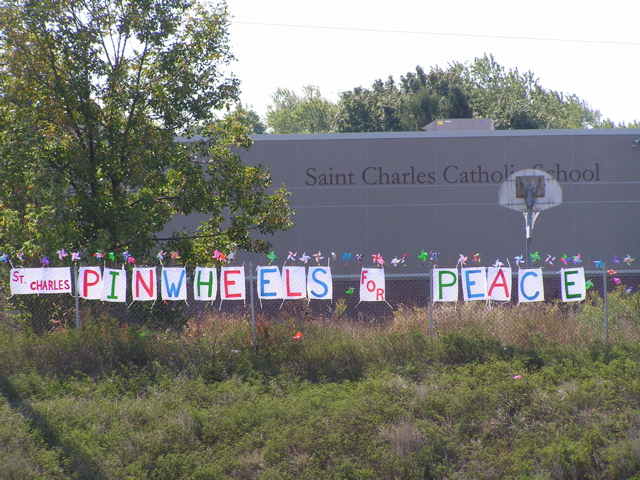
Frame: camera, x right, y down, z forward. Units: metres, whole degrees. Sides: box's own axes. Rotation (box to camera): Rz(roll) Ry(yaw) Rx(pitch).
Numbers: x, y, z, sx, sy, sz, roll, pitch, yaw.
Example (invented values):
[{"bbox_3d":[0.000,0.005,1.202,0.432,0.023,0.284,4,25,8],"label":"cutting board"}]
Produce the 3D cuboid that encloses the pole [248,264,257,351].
[{"bbox_3d":[-1.114,1.128,80.000,0.055,1.530,0.055,-3,0,0],"label":"pole"}]

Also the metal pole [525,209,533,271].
[{"bbox_3d":[4.430,0.800,101.200,0.112,3.000,0.112,0,0,0],"label":"metal pole"}]

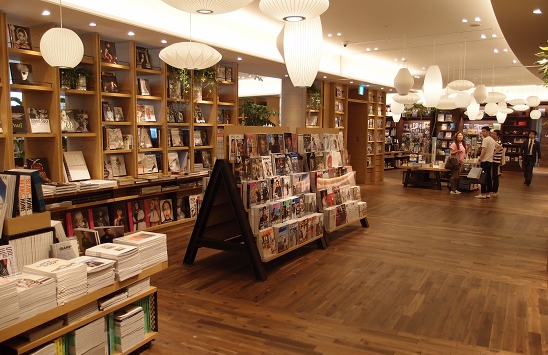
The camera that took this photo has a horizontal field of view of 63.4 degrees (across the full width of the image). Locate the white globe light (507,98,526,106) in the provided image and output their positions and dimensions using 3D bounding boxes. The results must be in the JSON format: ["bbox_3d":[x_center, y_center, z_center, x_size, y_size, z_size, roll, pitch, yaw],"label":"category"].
[{"bbox_3d":[7.535,-2.309,13.700,0.635,0.225,0.635,0,6,0],"label":"white globe light"}]

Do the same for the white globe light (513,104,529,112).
[{"bbox_3d":[7.928,-2.220,14.200,0.530,0.195,0.530,0,6,0],"label":"white globe light"}]

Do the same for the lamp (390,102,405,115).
[{"bbox_3d":[3.550,-1.982,12.700,0.370,0.350,0.370,1,6,0],"label":"lamp"}]

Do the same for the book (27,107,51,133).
[{"bbox_3d":[-3.346,-0.807,6.342,0.025,0.355,0.270,-9,0,34],"label":"book"}]

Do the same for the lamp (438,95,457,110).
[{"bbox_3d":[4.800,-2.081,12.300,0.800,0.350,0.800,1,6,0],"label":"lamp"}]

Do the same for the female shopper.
[{"bbox_3d":[4.864,-0.374,11.591,0.420,1.616,0.480,5,8,38],"label":"female shopper"}]

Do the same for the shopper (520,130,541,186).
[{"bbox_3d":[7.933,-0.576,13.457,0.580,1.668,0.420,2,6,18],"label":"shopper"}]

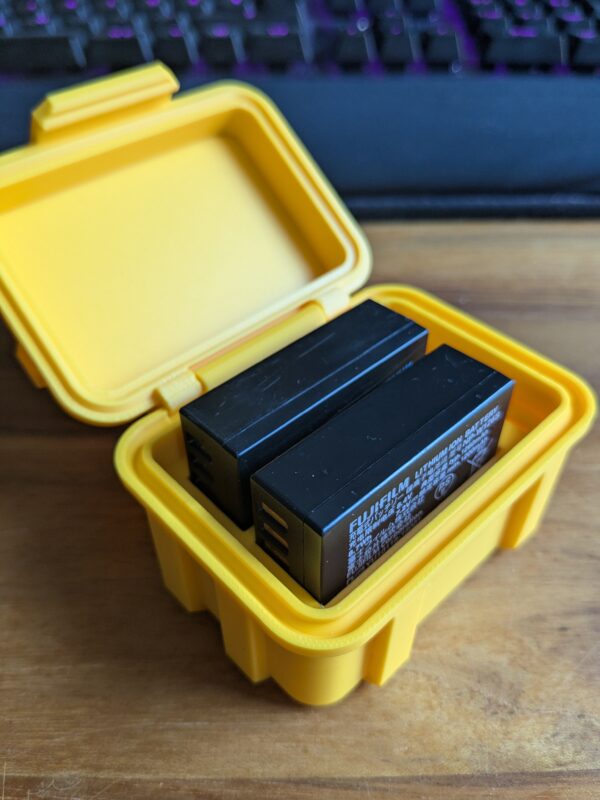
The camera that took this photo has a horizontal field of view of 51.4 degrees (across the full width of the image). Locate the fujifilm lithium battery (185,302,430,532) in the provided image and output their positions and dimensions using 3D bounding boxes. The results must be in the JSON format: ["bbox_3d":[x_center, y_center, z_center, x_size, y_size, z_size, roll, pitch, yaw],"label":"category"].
[{"bbox_3d":[0.003,0.007,0.122,0.047,0.034,0.016,-33,50,-31],"label":"fujifilm lithium battery"}]

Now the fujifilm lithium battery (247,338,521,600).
[{"bbox_3d":[0.015,0.017,0.112,0.047,0.034,0.016,-32,50,-31],"label":"fujifilm lithium battery"}]

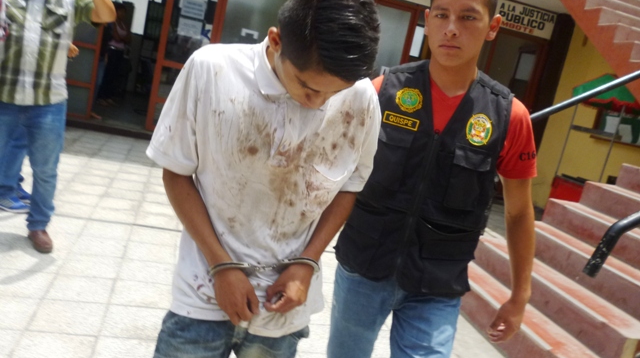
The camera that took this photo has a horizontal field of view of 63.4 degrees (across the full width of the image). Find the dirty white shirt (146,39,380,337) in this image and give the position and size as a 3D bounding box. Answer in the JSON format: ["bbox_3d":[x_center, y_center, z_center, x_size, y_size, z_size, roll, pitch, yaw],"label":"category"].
[{"bbox_3d":[-0.141,0.013,1.250,0.500,0.650,0.290,11,15,-6],"label":"dirty white shirt"}]

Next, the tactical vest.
[{"bbox_3d":[0.289,-0.012,1.420,0.390,0.585,0.260,15,12,13],"label":"tactical vest"}]

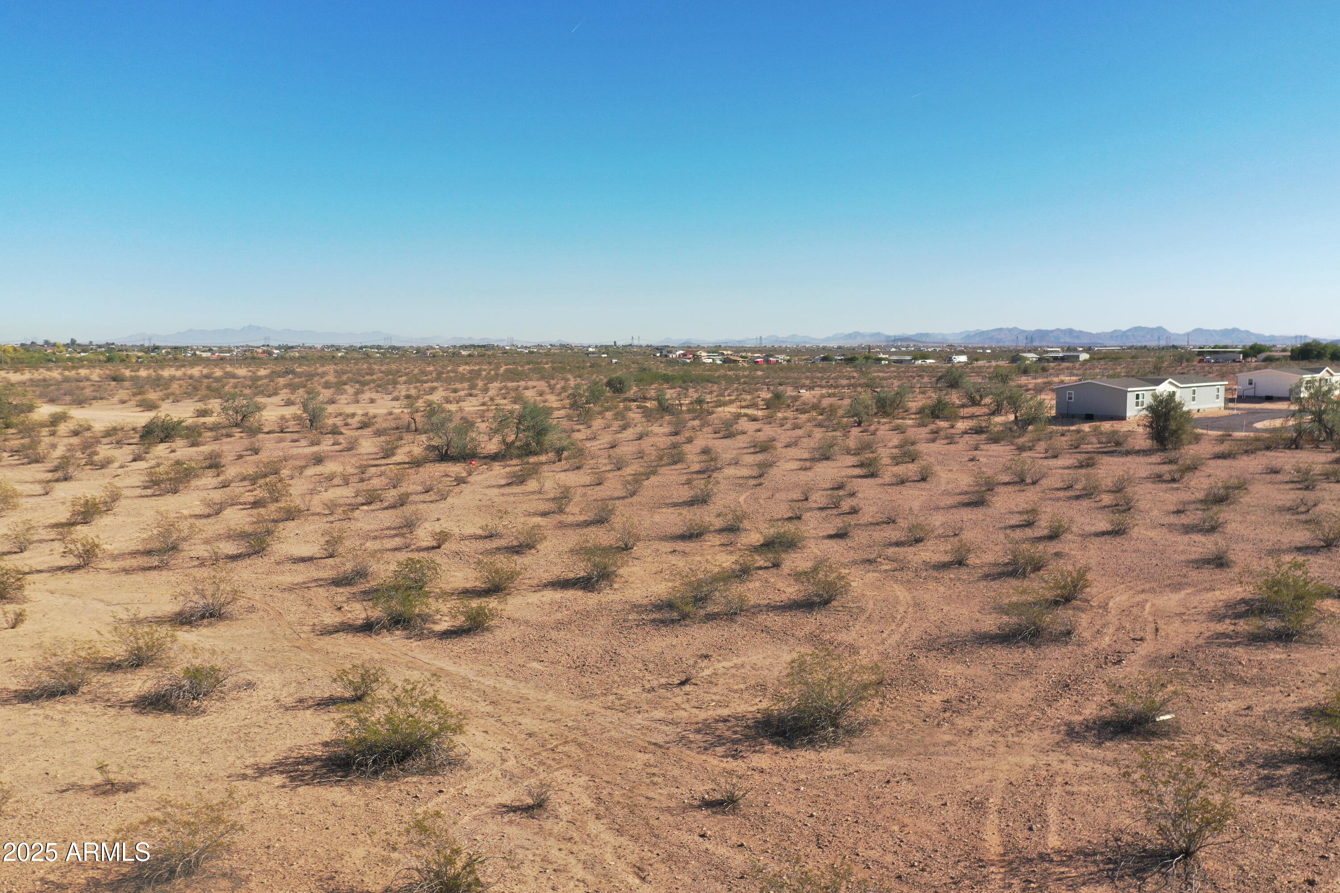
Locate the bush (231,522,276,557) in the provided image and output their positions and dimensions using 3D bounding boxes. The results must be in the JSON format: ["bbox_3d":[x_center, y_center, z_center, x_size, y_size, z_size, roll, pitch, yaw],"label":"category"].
[{"bbox_3d":[-15.570,3.505,38.894,1.630,1.037,1.304,0,6,0],"label":"bush"}]

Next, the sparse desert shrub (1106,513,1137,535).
[{"bbox_3d":[18.518,3.200,42.790,1.159,0.844,1.066,0,6,0],"label":"sparse desert shrub"}]

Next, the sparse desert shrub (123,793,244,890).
[{"bbox_3d":[-7.087,5.758,15.113,1.693,1.192,1.355,0,6,0],"label":"sparse desert shrub"}]

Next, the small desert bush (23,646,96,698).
[{"bbox_3d":[-13.515,5.015,23.153,1.456,1.079,1.339,0,6,0],"label":"small desert bush"}]

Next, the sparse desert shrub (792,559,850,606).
[{"bbox_3d":[4.493,3.992,30.827,1.685,1.272,1.601,1,6,8],"label":"sparse desert shrub"}]

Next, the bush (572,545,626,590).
[{"bbox_3d":[-2.260,3.770,33.267,1.702,1.241,1.617,0,6,-4],"label":"bush"}]

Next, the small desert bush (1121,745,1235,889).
[{"bbox_3d":[7.546,5.295,15.395,1.505,1.673,1.430,3,6,27],"label":"small desert bush"}]

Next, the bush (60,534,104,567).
[{"bbox_3d":[-20.454,3.573,36.254,1.277,1.053,1.213,-3,6,-30],"label":"bush"}]

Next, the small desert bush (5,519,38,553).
[{"bbox_3d":[-24.249,3.380,38.928,1.018,1.242,0.937,0,6,0],"label":"small desert bush"}]

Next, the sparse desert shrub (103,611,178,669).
[{"bbox_3d":[-12.743,4.576,24.935,1.578,1.253,1.499,-3,6,-27],"label":"sparse desert shrub"}]

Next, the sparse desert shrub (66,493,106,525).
[{"bbox_3d":[-25.631,2.754,45.710,1.692,1.204,1.354,0,6,0],"label":"sparse desert shrub"}]

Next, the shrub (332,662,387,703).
[{"bbox_3d":[-6.673,5.067,22.444,1.146,0.760,1.088,-2,6,-17],"label":"shrub"}]

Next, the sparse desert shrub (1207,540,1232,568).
[{"bbox_3d":[19.117,3.696,36.144,0.756,0.829,0.718,3,6,28],"label":"sparse desert shrub"}]

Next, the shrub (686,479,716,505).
[{"bbox_3d":[1.549,2.230,51.337,1.451,1.150,1.306,0,6,0],"label":"shrub"}]

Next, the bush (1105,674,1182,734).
[{"bbox_3d":[9.903,5.360,21.808,1.564,1.014,1.408,3,6,25],"label":"bush"}]

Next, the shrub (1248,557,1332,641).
[{"bbox_3d":[16.375,3.942,27.433,1.862,2.030,1.769,3,7,31],"label":"shrub"}]

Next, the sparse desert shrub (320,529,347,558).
[{"bbox_3d":[-12.440,3.564,38.470,0.975,1.004,0.877,0,6,0],"label":"sparse desert shrub"}]

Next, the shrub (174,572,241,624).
[{"bbox_3d":[-13.105,4.301,29.486,1.839,1.289,1.471,0,6,0],"label":"shrub"}]

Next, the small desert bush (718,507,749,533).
[{"bbox_3d":[2.716,3.124,44.272,1.311,1.017,1.180,0,6,4],"label":"small desert bush"}]

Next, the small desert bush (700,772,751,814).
[{"bbox_3d":[0.940,5.819,17.468,0.817,0.610,0.735,0,6,0],"label":"small desert bush"}]

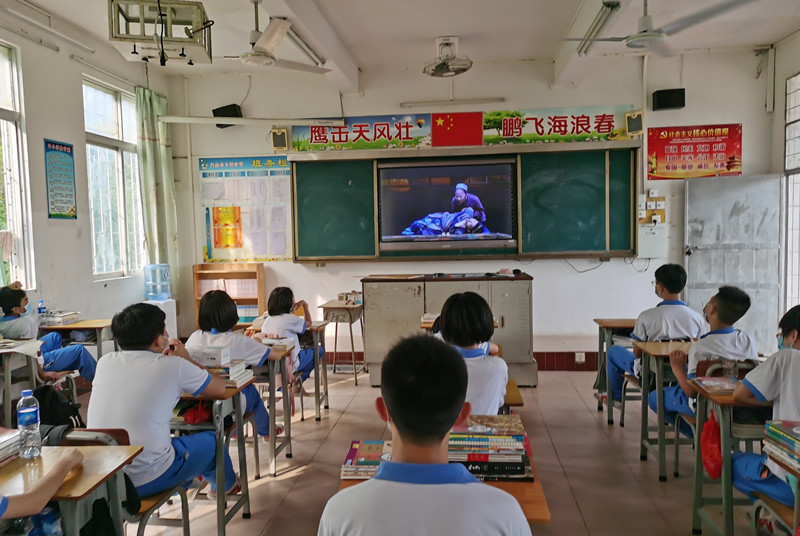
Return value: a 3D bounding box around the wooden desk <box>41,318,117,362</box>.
[{"bbox_3d":[-2.738,0.864,5.434,0.600,0.750,0.420,-1,4,6],"label":"wooden desk"}]

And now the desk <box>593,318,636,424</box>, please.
[{"bbox_3d":[1.842,0.786,4.774,0.600,0.750,0.400,-1,4,6],"label":"desk"}]

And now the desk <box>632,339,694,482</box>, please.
[{"bbox_3d":[1.789,0.857,3.781,0.600,0.750,0.420,-1,4,6],"label":"desk"}]

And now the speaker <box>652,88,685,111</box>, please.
[{"bbox_3d":[2.986,-1.859,6.940,0.330,0.220,0.200,0,4,14],"label":"speaker"}]

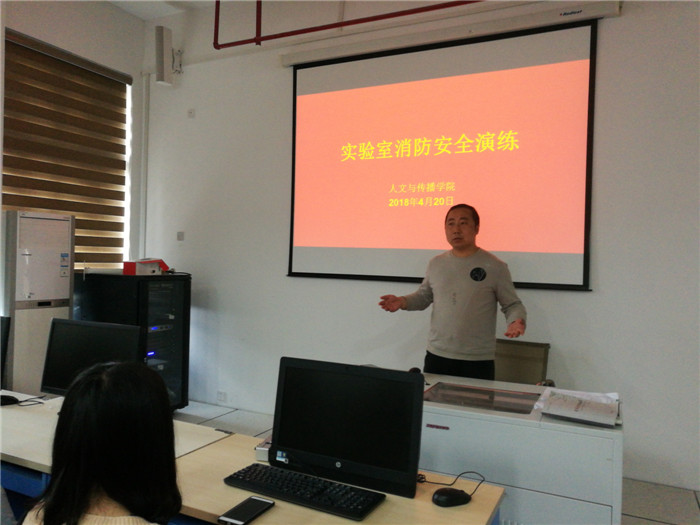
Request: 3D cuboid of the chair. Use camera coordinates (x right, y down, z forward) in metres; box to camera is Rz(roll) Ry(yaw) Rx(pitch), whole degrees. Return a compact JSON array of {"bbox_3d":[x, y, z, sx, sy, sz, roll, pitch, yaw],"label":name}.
[{"bbox_3d":[0.815,0.947,3.040,0.560,0.970,0.600,2,1,27],"label":"chair"}]

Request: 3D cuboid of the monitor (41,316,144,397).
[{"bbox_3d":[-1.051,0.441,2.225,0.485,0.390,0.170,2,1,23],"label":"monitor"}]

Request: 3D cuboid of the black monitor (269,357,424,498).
[{"bbox_3d":[-0.006,0.489,1.684,0.490,0.360,0.160,2,1,26],"label":"black monitor"}]

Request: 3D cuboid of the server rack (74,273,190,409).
[{"bbox_3d":[-1.993,0.727,4.966,0.850,1.220,0.600,2,1,27],"label":"server rack"}]

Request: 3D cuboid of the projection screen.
[{"bbox_3d":[0.560,-0.749,4.171,2.390,1.800,0.050,2,1,27],"label":"projection screen"}]

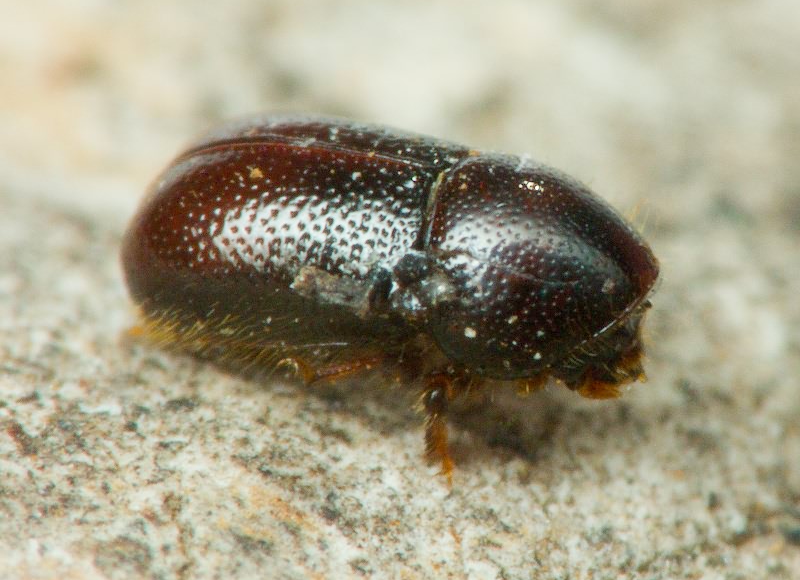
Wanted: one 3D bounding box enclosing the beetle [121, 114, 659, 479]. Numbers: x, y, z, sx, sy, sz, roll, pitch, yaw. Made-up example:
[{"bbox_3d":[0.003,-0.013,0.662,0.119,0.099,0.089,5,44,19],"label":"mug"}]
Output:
[{"bbox_3d":[0.000,0.000,0.041,0.005,0.002,0.002,10,32,17],"label":"beetle"}]

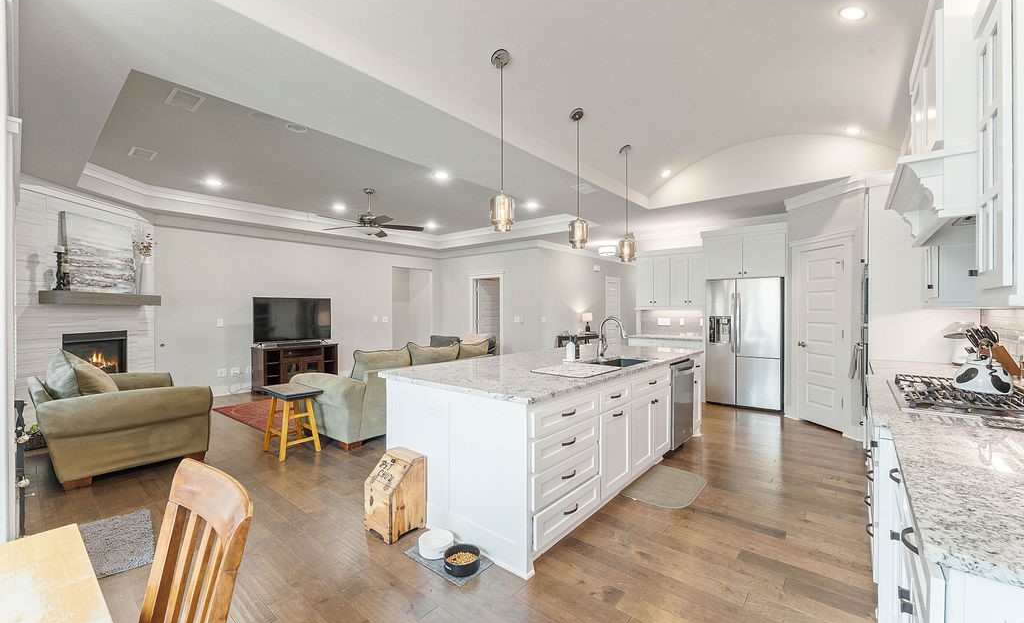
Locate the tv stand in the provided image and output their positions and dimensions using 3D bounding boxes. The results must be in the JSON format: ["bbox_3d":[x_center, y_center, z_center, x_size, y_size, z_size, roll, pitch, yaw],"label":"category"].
[{"bbox_3d":[-3.731,0.965,6.942,0.500,0.730,1.220,0,0,40],"label":"tv stand"}]

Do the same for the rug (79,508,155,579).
[{"bbox_3d":[-2.320,1.315,2.192,0.520,0.030,0.820,0,0,-42],"label":"rug"}]

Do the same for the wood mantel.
[{"bbox_3d":[-4.837,-0.141,4.777,0.220,0.138,1.306,0,0,-5],"label":"wood mantel"}]

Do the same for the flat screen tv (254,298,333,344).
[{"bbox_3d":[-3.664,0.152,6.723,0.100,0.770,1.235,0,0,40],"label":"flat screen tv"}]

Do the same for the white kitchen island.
[{"bbox_3d":[0.562,0.875,3.510,1.310,0.910,3.050,0,0,40],"label":"white kitchen island"}]

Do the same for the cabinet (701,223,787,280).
[{"bbox_3d":[3.297,-0.788,5.609,0.997,0.694,0.637,0,0,40],"label":"cabinet"}]

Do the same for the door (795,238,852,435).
[{"bbox_3d":[3.538,0.305,4.540,0.050,2.037,0.600,0,0,-6],"label":"door"}]

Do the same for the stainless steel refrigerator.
[{"bbox_3d":[3.281,0.442,5.578,0.904,1.751,0.732,0,0,40],"label":"stainless steel refrigerator"}]

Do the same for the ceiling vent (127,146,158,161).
[{"bbox_3d":[-4.018,-1.715,4.344,0.370,0.020,0.200,0,0,40],"label":"ceiling vent"}]

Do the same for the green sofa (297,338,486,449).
[{"bbox_3d":[-1.259,0.855,5.064,1.060,0.950,2.370,0,0,40],"label":"green sofa"}]

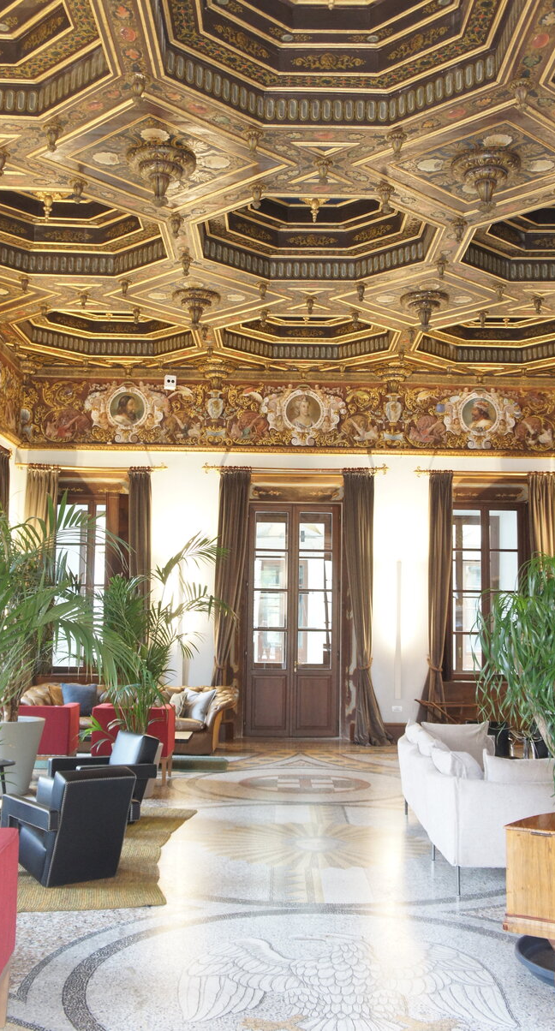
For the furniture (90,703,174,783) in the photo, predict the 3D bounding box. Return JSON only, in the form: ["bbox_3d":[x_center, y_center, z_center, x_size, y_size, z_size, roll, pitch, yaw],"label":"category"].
[{"bbox_3d":[-1.469,2.340,10.575,0.767,0.750,0.650,1,-6,0],"label":"furniture"}]

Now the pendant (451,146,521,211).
[{"bbox_3d":[1.619,-2.537,7.978,0.540,0.391,0.540,1,-6,0],"label":"pendant"}]

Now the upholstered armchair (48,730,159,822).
[{"bbox_3d":[-1.465,2.149,8.434,0.856,0.700,0.636,4,-7,-32],"label":"upholstered armchair"}]

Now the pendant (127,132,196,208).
[{"bbox_3d":[-0.903,-2.576,7.992,0.540,0.391,0.540,1,-6,0],"label":"pendant"}]

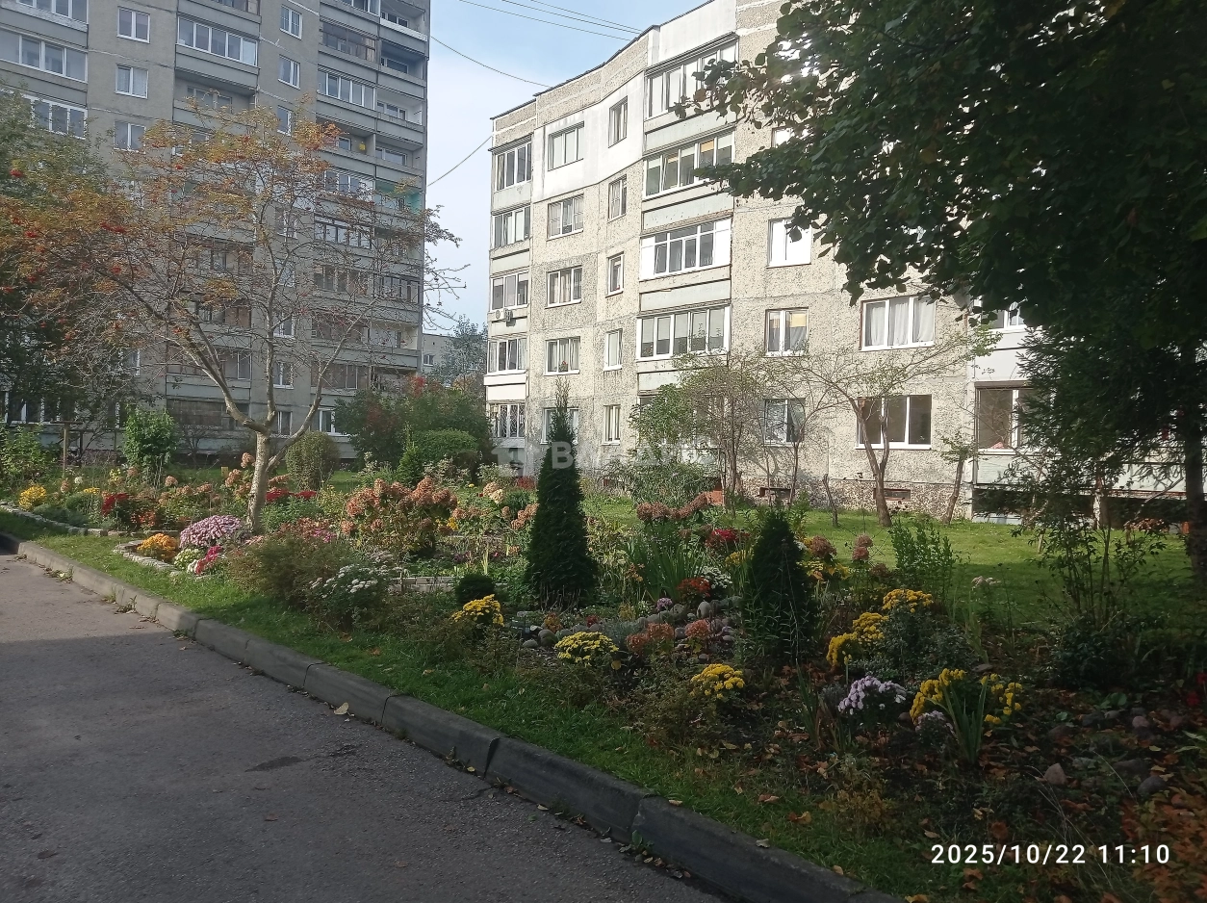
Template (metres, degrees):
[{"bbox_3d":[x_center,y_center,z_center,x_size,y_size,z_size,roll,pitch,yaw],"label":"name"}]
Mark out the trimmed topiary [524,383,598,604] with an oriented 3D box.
[{"bbox_3d":[-0.379,0.363,8.450,0.640,1.950,0.640,2,0,0],"label":"trimmed topiary"}]

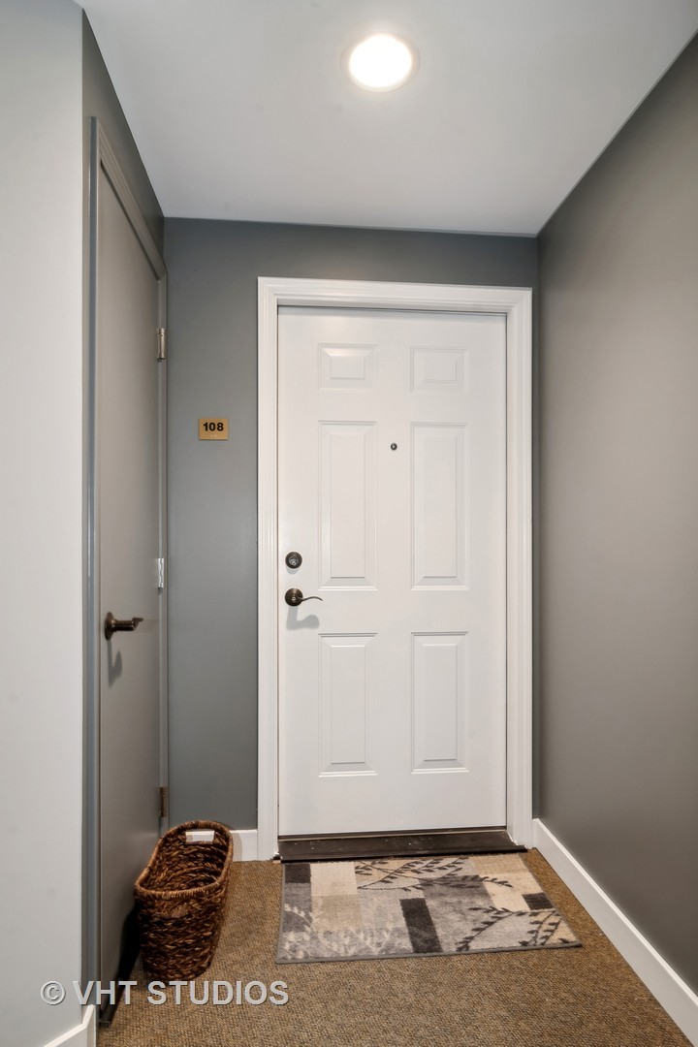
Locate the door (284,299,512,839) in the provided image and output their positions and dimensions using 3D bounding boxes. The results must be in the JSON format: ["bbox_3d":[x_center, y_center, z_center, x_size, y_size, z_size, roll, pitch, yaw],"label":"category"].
[{"bbox_3d":[0.175,0.175,2.040,0.905,2.020,0.045,0,0,-5],"label":"door"}]

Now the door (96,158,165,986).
[{"bbox_3d":[-0.639,0.193,1.517,0.045,2.060,0.595,0,0,-7],"label":"door"}]

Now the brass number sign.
[{"bbox_3d":[-0.493,-0.343,1.905,0.104,0.072,0.008,0,0,-5],"label":"brass number sign"}]

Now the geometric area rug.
[{"bbox_3d":[0.220,1.232,1.727,0.880,0.012,0.455,0,0,-5],"label":"geometric area rug"}]

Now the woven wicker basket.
[{"bbox_3d":[-0.484,1.106,1.548,0.250,0.262,0.335,0,0,-5],"label":"woven wicker basket"}]

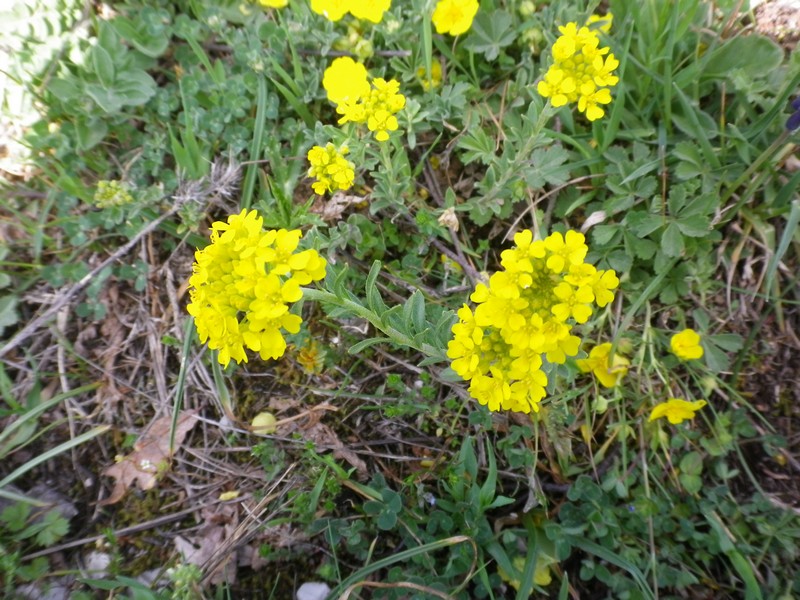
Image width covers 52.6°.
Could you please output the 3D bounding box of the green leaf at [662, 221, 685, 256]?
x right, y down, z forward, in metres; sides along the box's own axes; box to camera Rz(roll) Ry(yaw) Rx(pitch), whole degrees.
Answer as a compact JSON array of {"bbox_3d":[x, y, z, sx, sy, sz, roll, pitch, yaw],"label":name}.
[{"bbox_3d":[0.143,-0.032,0.425,0.011,0.004,0.021,4,65,10],"label":"green leaf"}]

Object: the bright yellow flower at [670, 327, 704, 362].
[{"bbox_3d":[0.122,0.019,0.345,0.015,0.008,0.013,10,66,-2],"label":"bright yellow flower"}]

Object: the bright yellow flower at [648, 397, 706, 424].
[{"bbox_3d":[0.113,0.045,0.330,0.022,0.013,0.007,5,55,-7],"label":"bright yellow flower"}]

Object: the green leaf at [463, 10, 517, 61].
[{"bbox_3d":[0.050,-0.148,0.455,0.031,0.005,0.030,0,82,3],"label":"green leaf"}]

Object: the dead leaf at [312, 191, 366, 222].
[{"bbox_3d":[-0.035,-0.057,0.476,0.033,0.010,0.020,-26,62,-16],"label":"dead leaf"}]

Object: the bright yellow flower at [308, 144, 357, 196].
[{"bbox_3d":[-0.032,-0.062,0.380,0.021,0.018,0.019,0,55,0],"label":"bright yellow flower"}]

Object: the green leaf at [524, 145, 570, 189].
[{"bbox_3d":[0.074,-0.067,0.407,0.022,0.005,0.024,35,79,13],"label":"green leaf"}]

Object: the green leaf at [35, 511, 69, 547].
[{"bbox_3d":[-0.159,0.104,0.370,0.014,0.005,0.018,1,53,-5],"label":"green leaf"}]

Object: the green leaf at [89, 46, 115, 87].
[{"bbox_3d":[-0.160,-0.126,0.435,0.012,0.013,0.018,0,55,0],"label":"green leaf"}]

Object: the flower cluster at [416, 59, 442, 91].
[{"bbox_3d":[0.017,-0.128,0.460,0.015,0.014,0.014,0,49,0],"label":"flower cluster"}]

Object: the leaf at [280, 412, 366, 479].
[{"bbox_3d":[-0.031,0.059,0.325,0.036,0.008,0.022,37,63,23],"label":"leaf"}]

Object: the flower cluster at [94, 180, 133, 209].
[{"bbox_3d":[-0.143,-0.053,0.405,0.019,0.012,0.014,-6,65,-7],"label":"flower cluster"}]

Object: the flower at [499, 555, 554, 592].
[{"bbox_3d":[0.047,0.101,0.298,0.019,0.009,0.013,0,55,0],"label":"flower"}]

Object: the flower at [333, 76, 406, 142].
[{"bbox_3d":[-0.013,-0.087,0.370,0.031,0.024,0.026,0,65,0],"label":"flower"}]

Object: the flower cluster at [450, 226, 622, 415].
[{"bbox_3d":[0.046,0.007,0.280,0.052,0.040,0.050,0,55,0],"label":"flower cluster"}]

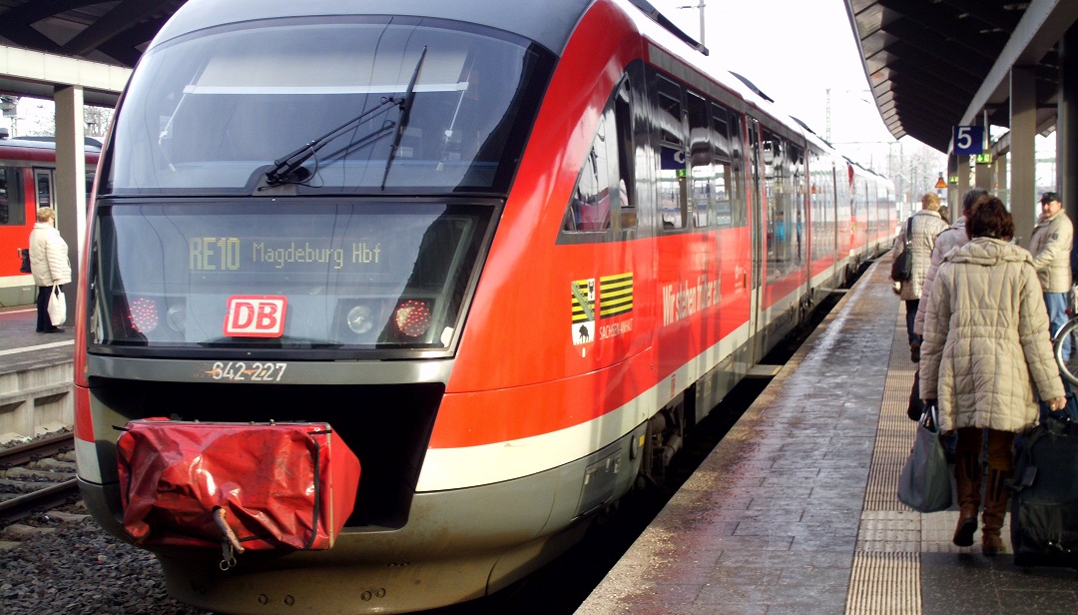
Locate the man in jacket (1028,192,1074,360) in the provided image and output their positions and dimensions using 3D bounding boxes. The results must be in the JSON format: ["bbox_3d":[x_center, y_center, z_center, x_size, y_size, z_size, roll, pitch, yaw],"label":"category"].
[{"bbox_3d":[5.277,-0.313,20.200,0.470,1.766,0.550,-2,3,-30],"label":"man in jacket"}]

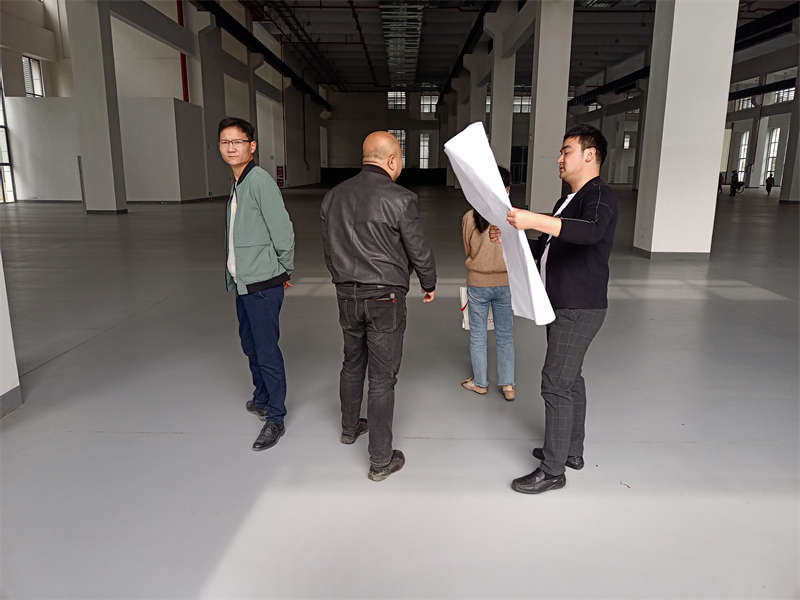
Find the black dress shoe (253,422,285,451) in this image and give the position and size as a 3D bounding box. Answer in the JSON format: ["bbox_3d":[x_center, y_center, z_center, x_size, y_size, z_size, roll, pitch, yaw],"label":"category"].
[{"bbox_3d":[-0.750,0.765,3.463,0.105,0.100,0.287,6,13,22],"label":"black dress shoe"}]

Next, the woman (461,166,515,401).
[{"bbox_3d":[0.611,-0.113,4.070,0.430,1.575,0.360,1,12,3],"label":"woman"}]

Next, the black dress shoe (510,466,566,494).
[{"bbox_3d":[0.694,0.884,2.978,0.283,0.100,0.105,-3,13,-14],"label":"black dress shoe"}]

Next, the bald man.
[{"bbox_3d":[-0.130,0.019,3.107,0.580,1.720,0.460,8,15,32],"label":"bald man"}]

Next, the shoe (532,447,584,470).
[{"bbox_3d":[0.859,0.825,3.253,0.283,0.100,0.105,8,15,32],"label":"shoe"}]

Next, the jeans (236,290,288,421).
[{"bbox_3d":[-0.812,0.286,3.567,0.340,0.910,0.380,-6,14,-27],"label":"jeans"}]

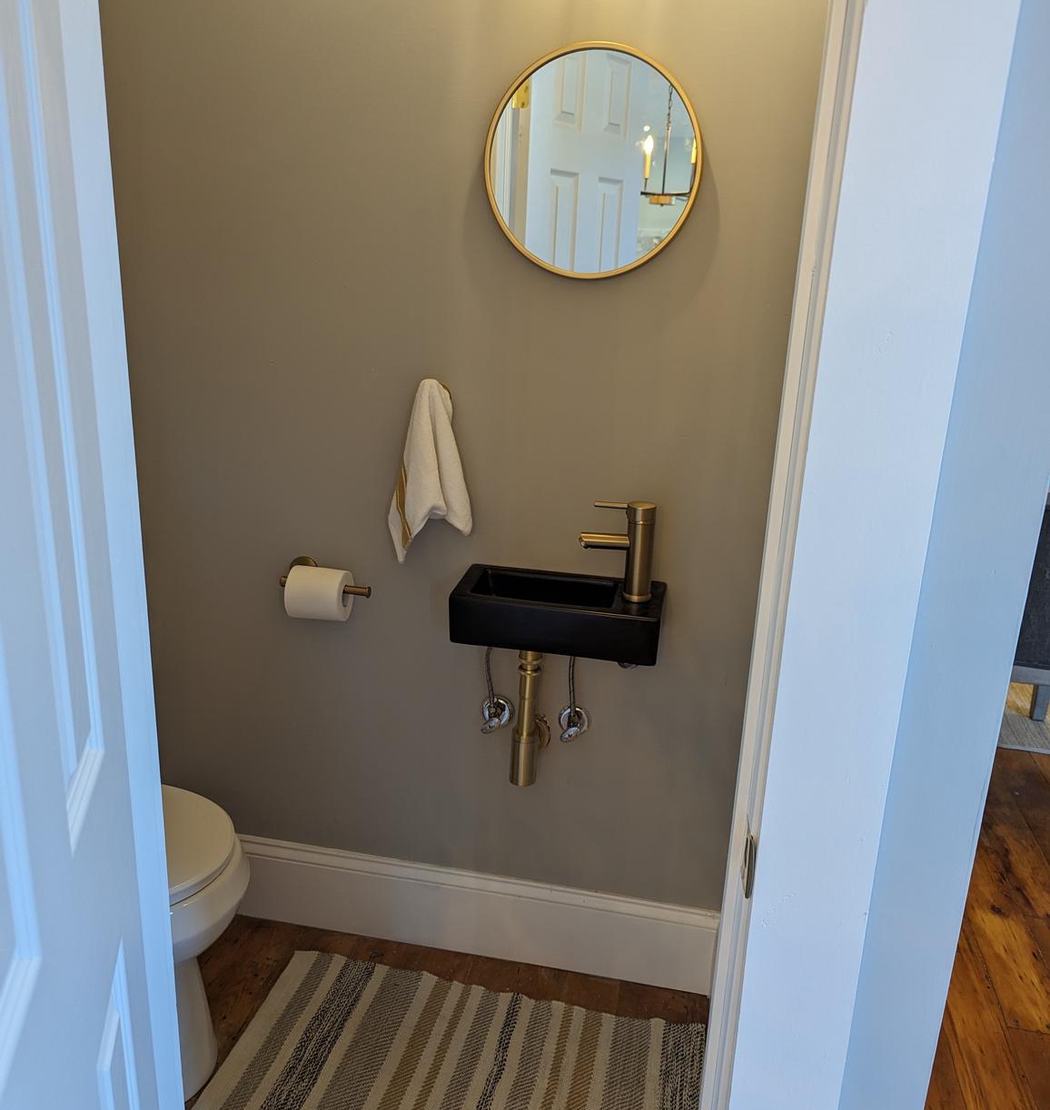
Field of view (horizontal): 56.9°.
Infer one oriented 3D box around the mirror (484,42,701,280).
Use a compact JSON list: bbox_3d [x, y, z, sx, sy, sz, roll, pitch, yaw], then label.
[{"bbox_3d":[0.113,-0.656,1.631,0.368,0.368,0.029,5,17,11],"label":"mirror"}]

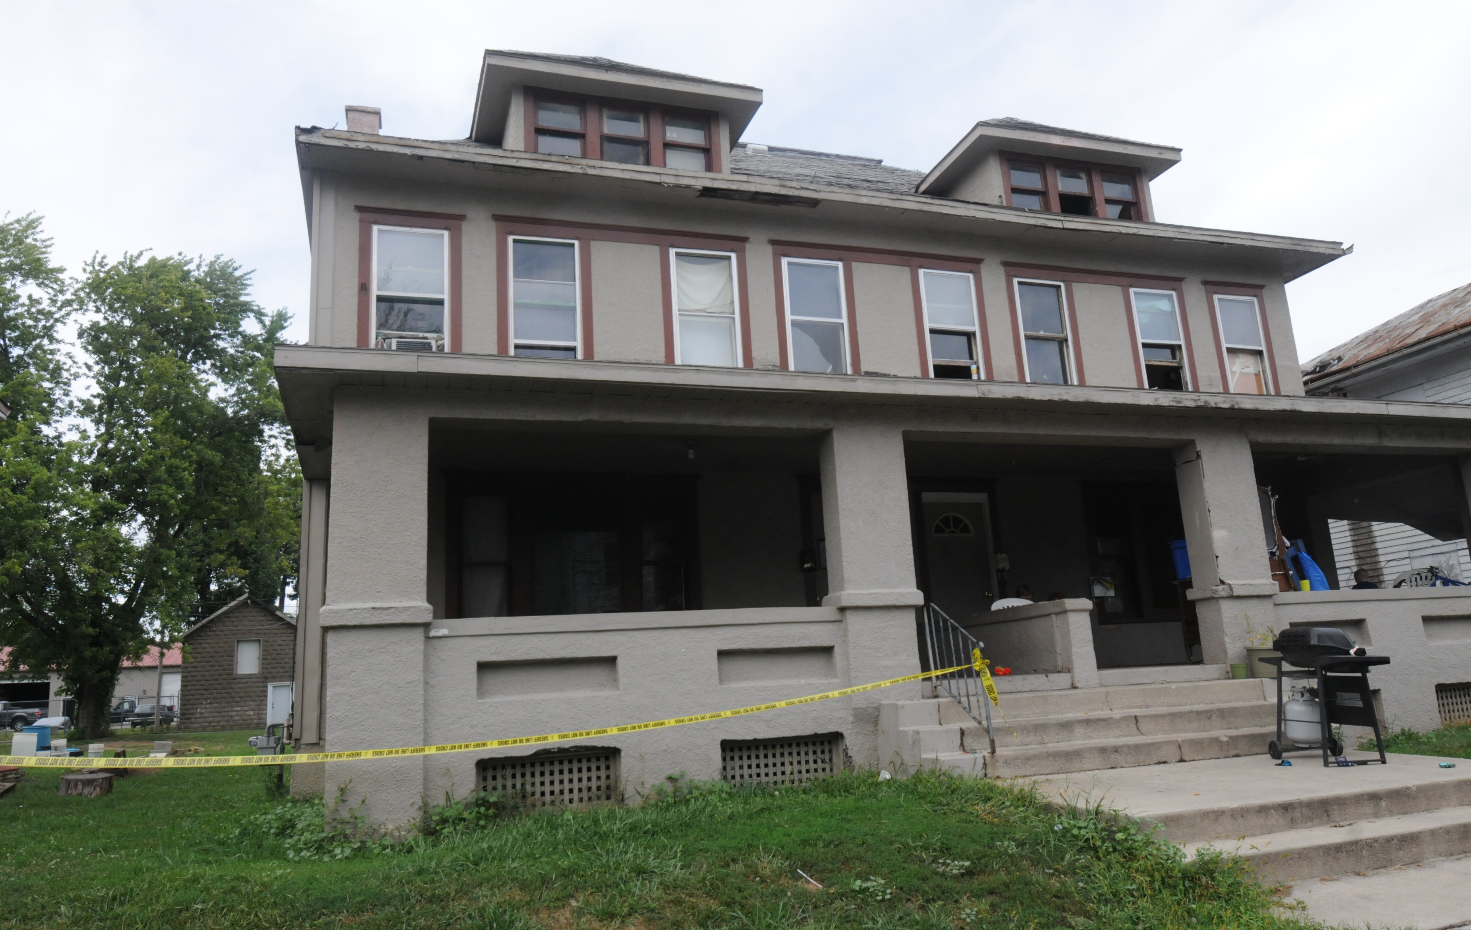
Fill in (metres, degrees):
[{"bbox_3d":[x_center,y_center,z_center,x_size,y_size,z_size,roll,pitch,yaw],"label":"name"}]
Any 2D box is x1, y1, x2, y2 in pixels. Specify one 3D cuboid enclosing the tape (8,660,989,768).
[{"bbox_3d":[-1.454,1.767,6.837,6.639,0.409,0.100,-1,-12,-11],"label":"tape"}]

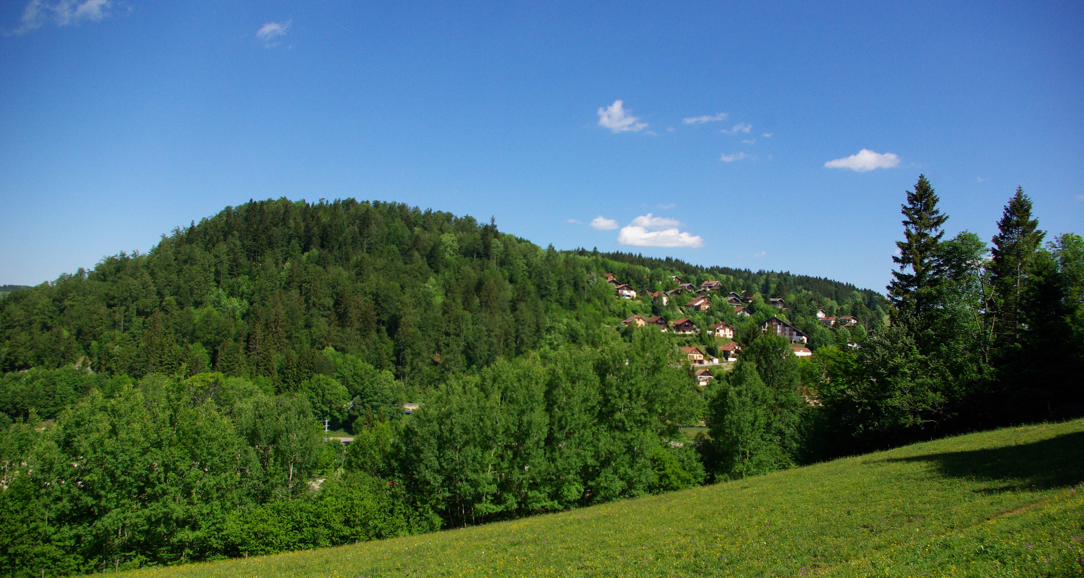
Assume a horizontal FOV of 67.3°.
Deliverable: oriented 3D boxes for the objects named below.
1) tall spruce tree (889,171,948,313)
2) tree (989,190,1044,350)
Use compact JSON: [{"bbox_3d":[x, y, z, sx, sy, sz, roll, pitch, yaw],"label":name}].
[{"bbox_3d":[25.490,1.570,55.000,5.200,18.590,5.200,0,0,0],"label":"tall spruce tree"},{"bbox_3d":[31.020,1.410,53.000,4.200,16.150,4.200,0,0,0],"label":"tree"}]

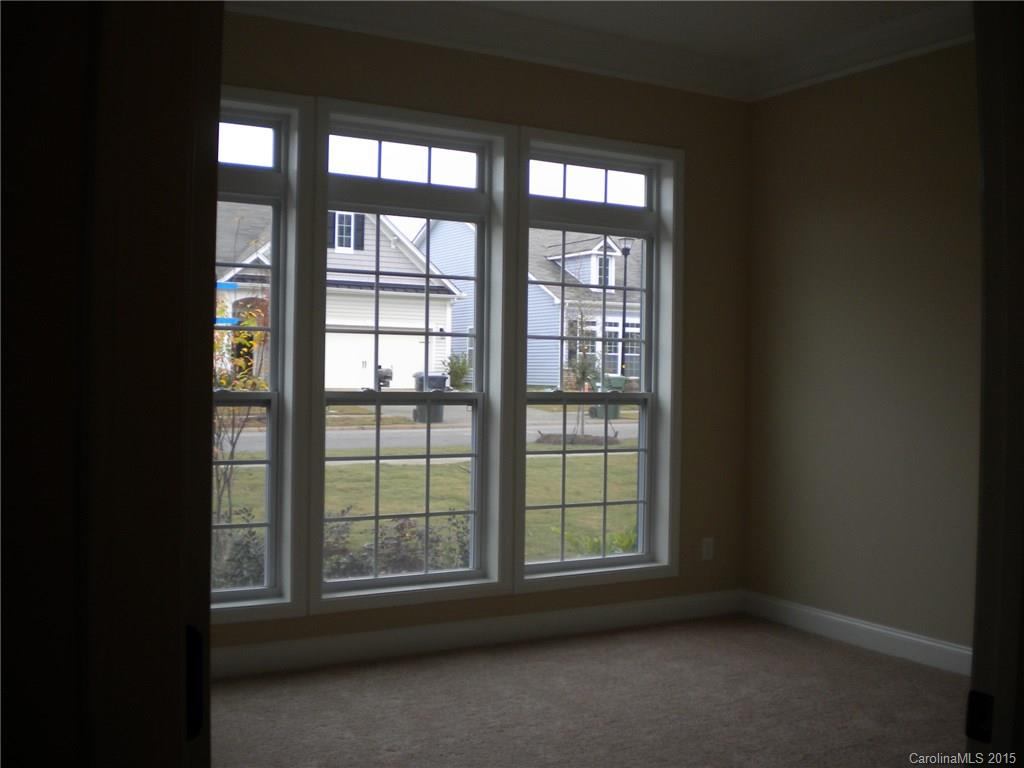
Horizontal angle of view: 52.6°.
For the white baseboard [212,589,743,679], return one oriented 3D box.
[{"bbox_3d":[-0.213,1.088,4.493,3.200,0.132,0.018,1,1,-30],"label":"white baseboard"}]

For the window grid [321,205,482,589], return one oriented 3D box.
[{"bbox_3d":[-0.458,0.059,4.455,0.740,1.580,0.060,1,1,-30],"label":"window grid"}]

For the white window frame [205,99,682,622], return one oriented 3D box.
[{"bbox_3d":[-0.355,-0.108,4.458,2.650,2.070,0.130,1,1,-30],"label":"white window frame"}]

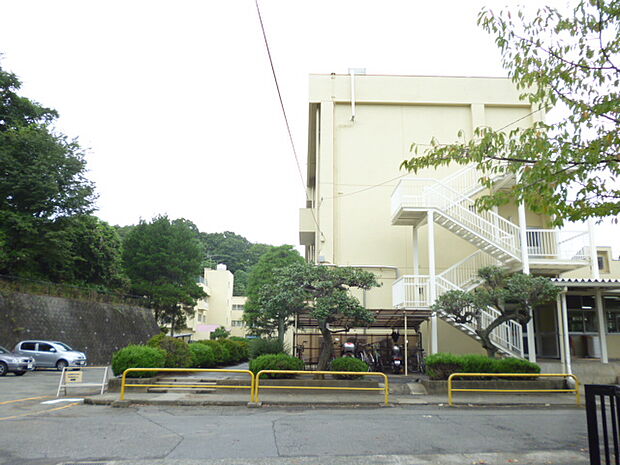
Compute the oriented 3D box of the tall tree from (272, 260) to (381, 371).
[{"bbox_3d":[0.487,2.551,14.800,3.200,3.400,2.800,1,-12,0],"label":"tall tree"}]

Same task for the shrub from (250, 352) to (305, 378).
[{"bbox_3d":[-0.989,3.881,14.808,1.620,0.760,1.350,1,-12,0],"label":"shrub"}]

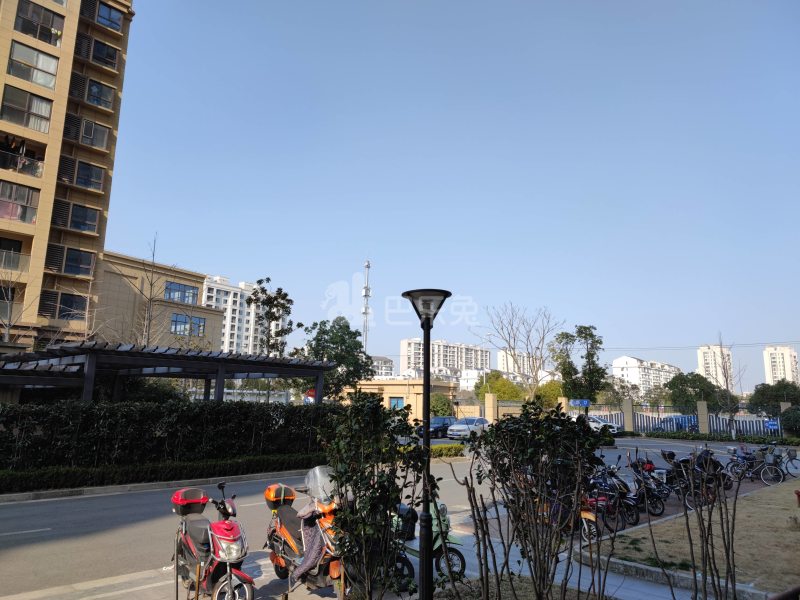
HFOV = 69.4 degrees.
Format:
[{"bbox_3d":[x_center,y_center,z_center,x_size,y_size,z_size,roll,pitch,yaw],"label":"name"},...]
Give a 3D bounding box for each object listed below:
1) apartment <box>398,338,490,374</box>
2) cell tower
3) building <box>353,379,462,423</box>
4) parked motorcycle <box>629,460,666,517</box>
[{"bbox_3d":[30.180,53.538,381.077,72.000,47.000,12.000,9,-14,-37],"label":"apartment"},{"bbox_3d":[-8.948,9.930,152.857,2.600,42.063,2.600,0,-11,3],"label":"cell tower"},{"bbox_3d":[0.098,9.660,51.817,8.300,4.400,6.500,-6,-13,30],"label":"building"},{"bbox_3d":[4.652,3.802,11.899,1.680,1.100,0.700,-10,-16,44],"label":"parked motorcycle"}]

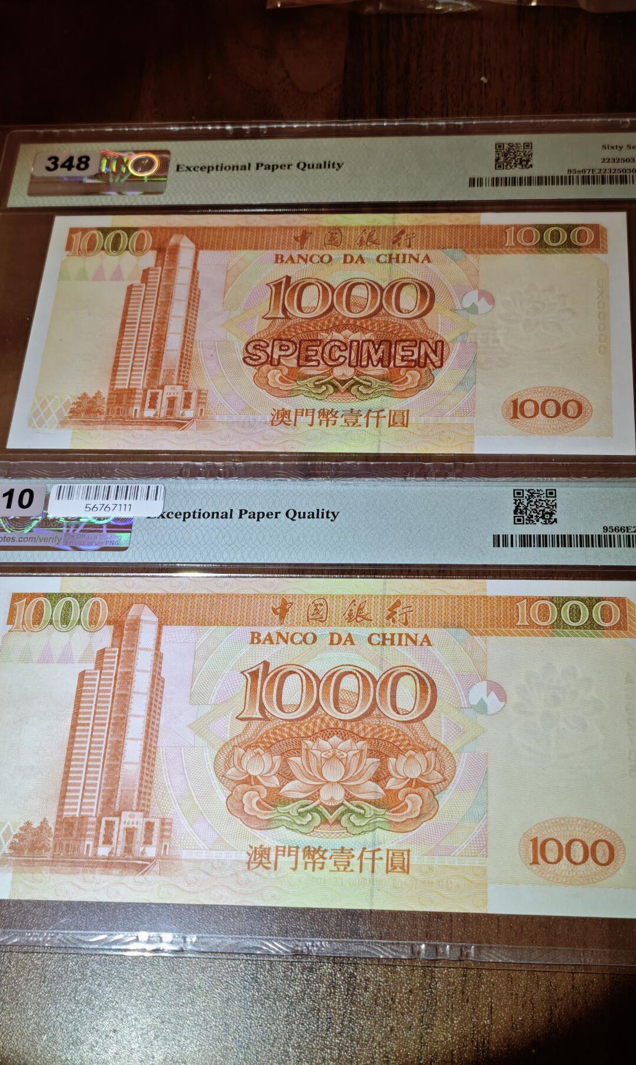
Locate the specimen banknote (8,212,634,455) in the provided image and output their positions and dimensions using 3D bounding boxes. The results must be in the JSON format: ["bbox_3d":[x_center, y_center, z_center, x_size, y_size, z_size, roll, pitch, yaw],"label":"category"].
[{"bbox_3d":[0.002,-0.056,0.417,0.163,0.001,0.082,1,59,6],"label":"specimen banknote"}]

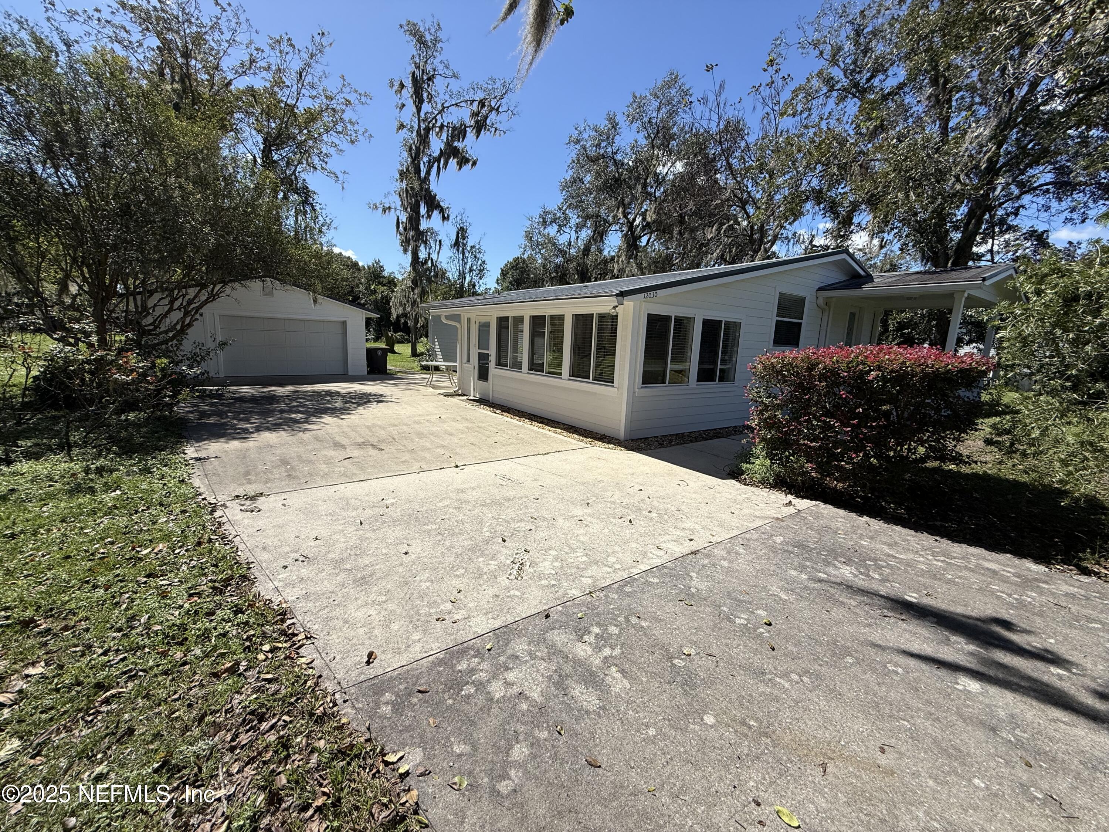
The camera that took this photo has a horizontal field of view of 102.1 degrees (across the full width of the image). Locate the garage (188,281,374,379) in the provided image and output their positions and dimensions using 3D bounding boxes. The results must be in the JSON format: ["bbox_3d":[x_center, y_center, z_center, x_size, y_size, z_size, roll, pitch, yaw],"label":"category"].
[{"bbox_3d":[-12.070,-3.691,18.679,7.500,3.500,7.200,-4,12,-35],"label":"garage"}]

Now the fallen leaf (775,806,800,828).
[{"bbox_3d":[0.821,1.413,1.586,0.043,0.014,0.085,-4,12,-35],"label":"fallen leaf"}]

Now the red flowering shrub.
[{"bbox_3d":[4.388,-0.067,6.228,4.200,1.670,1.400,-4,12,-35],"label":"red flowering shrub"}]

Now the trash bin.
[{"bbox_3d":[-7.332,-2.312,18.778,0.650,1.100,0.760,-4,12,-35],"label":"trash bin"}]

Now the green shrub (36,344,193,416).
[{"bbox_3d":[-8.350,-0.764,8.580,2.250,1.220,1.900,-4,12,-35],"label":"green shrub"}]

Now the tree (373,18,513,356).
[{"bbox_3d":[-8.276,-16.216,33.589,10.900,23.300,9.000,-4,12,-35],"label":"tree"}]

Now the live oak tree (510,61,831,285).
[{"bbox_3d":[6.773,-12.088,28.701,17.500,18.000,15.000,4,10,11],"label":"live oak tree"}]

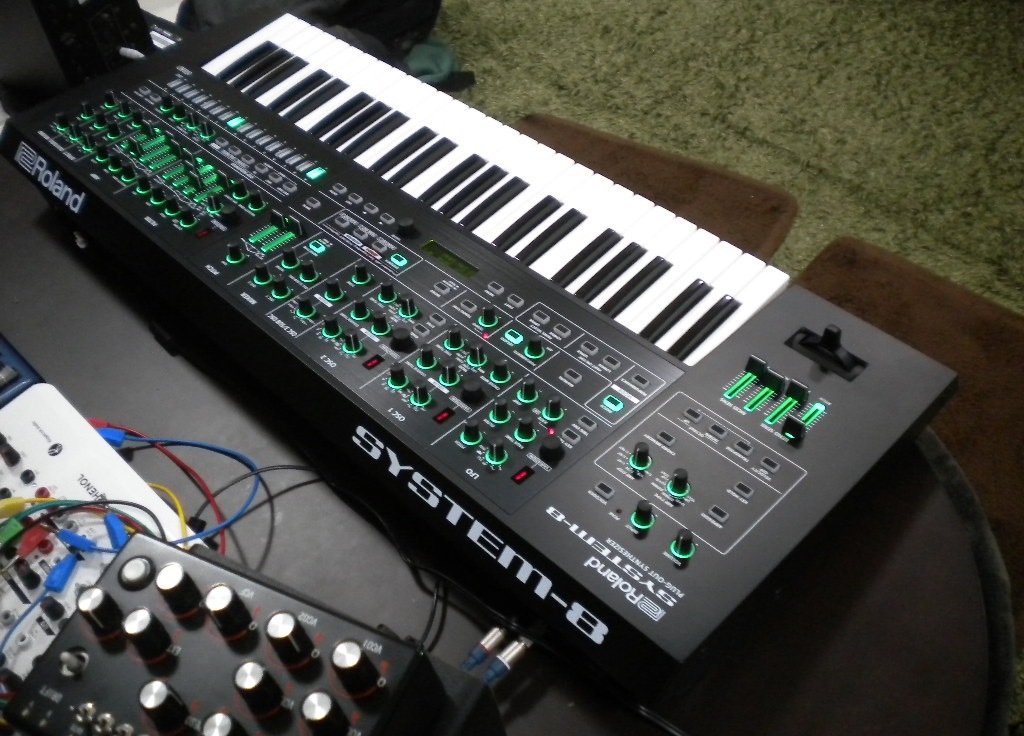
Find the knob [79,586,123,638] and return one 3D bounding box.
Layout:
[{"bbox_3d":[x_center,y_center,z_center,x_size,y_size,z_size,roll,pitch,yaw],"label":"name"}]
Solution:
[{"bbox_3d":[-0.228,0.136,0.575,0.019,0.025,0.019,-5,50,6],"label":"knob"}]

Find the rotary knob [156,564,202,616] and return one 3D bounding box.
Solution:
[{"bbox_3d":[-0.185,0.123,0.577,0.019,0.025,0.019,-5,50,6],"label":"rotary knob"}]

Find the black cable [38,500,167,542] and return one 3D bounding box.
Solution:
[{"bbox_3d":[-0.278,0.104,0.705,0.080,0.020,0.025,11,54,17],"label":"black cable"}]

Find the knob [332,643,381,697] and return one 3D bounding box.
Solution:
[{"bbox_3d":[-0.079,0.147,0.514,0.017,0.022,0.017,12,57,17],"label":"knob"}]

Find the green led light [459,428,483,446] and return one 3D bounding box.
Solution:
[{"bbox_3d":[-0.029,0.049,0.748,0.016,0.003,0.016,-1,45,1],"label":"green led light"}]

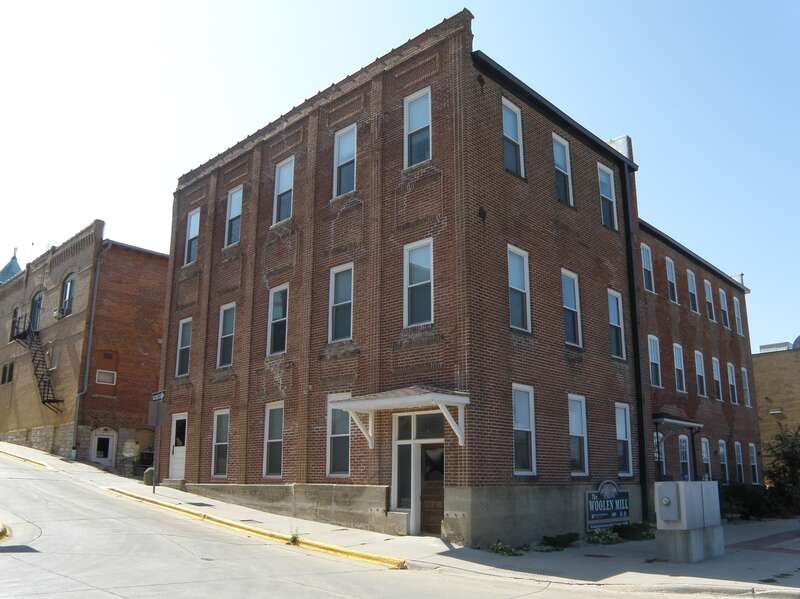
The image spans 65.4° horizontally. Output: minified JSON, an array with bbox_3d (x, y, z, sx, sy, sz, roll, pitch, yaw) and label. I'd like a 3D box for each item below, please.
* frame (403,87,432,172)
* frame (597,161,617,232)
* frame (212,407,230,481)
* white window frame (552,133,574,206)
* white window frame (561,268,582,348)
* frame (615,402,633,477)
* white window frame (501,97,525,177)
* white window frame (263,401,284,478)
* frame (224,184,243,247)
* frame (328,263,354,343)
[{"bbox_3d":[0.483,-4.266,15.604,0.914,2.030,0.150,-14,-21,42],"label":"frame"},{"bbox_3d":[6.709,-3.330,20.165,0.150,2.080,0.950,-14,-20,42],"label":"frame"},{"bbox_3d":[-5.694,4.594,19.892,0.950,2.080,0.150,-14,-20,42],"label":"frame"},{"bbox_3d":[4.792,-3.810,18.276,0.150,2.080,0.950,-14,-20,42],"label":"white window frame"},{"bbox_3d":[4.732,0.249,17.206,0.150,2.080,0.950,-14,-20,42],"label":"white window frame"},{"bbox_3d":[6.263,3.943,17.562,0.150,2.025,0.893,-14,-21,42],"label":"frame"},{"bbox_3d":[2.894,-4.179,16.169,0.150,2.041,0.904,-14,-21,42],"label":"white window frame"},{"bbox_3d":[-3.446,3.902,17.292,0.891,2.043,0.150,-14,-21,42],"label":"white window frame"},{"bbox_3d":[-5.838,-2.910,21.862,0.950,2.080,0.150,-14,-20,42],"label":"frame"},{"bbox_3d":[-1.496,0.114,16.380,0.913,2.056,0.150,-14,-21,42],"label":"frame"}]

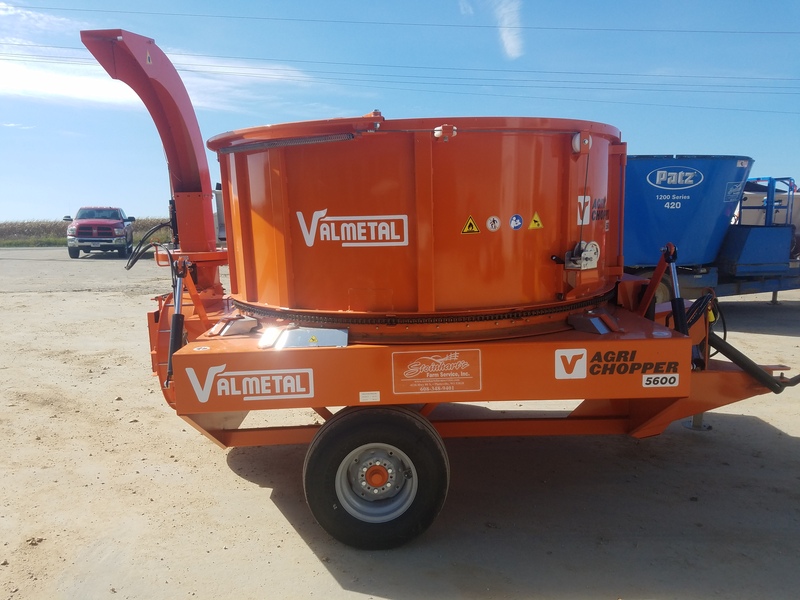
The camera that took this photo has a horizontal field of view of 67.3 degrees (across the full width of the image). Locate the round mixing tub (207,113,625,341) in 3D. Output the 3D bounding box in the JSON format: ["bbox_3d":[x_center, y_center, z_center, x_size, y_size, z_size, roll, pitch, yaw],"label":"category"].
[{"bbox_3d":[0.127,-0.512,4.186,2.713,1.070,2.713,-1,8,0],"label":"round mixing tub"}]

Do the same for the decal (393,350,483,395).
[{"bbox_3d":[0.180,0.348,2.905,0.440,0.210,0.010,-2,9,-1],"label":"decal"}]

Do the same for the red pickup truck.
[{"bbox_3d":[-12.618,-2.905,25.527,2.350,1.970,6.200,-5,9,-22],"label":"red pickup truck"}]

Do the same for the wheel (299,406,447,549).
[{"bbox_3d":[-0.119,0.871,3.106,0.755,0.755,0.270,-2,9,-1],"label":"wheel"}]

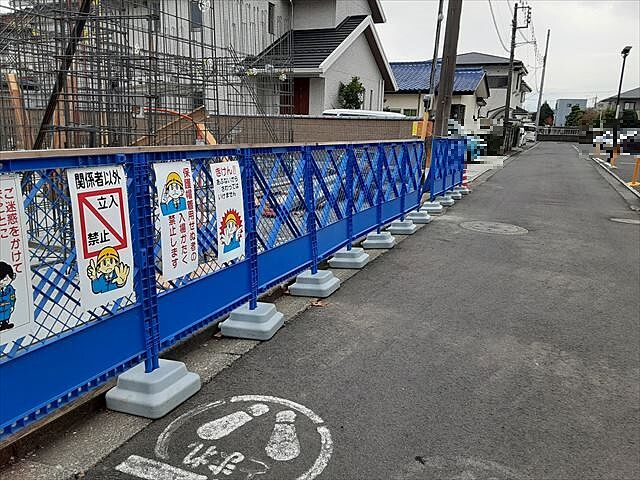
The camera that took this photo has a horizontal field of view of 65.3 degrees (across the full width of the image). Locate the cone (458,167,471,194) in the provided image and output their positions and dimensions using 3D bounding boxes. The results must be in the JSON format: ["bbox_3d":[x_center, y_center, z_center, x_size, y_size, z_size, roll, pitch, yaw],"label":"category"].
[{"bbox_3d":[3.590,-1.540,12.329,0.380,0.700,0.380,6,14,24],"label":"cone"}]

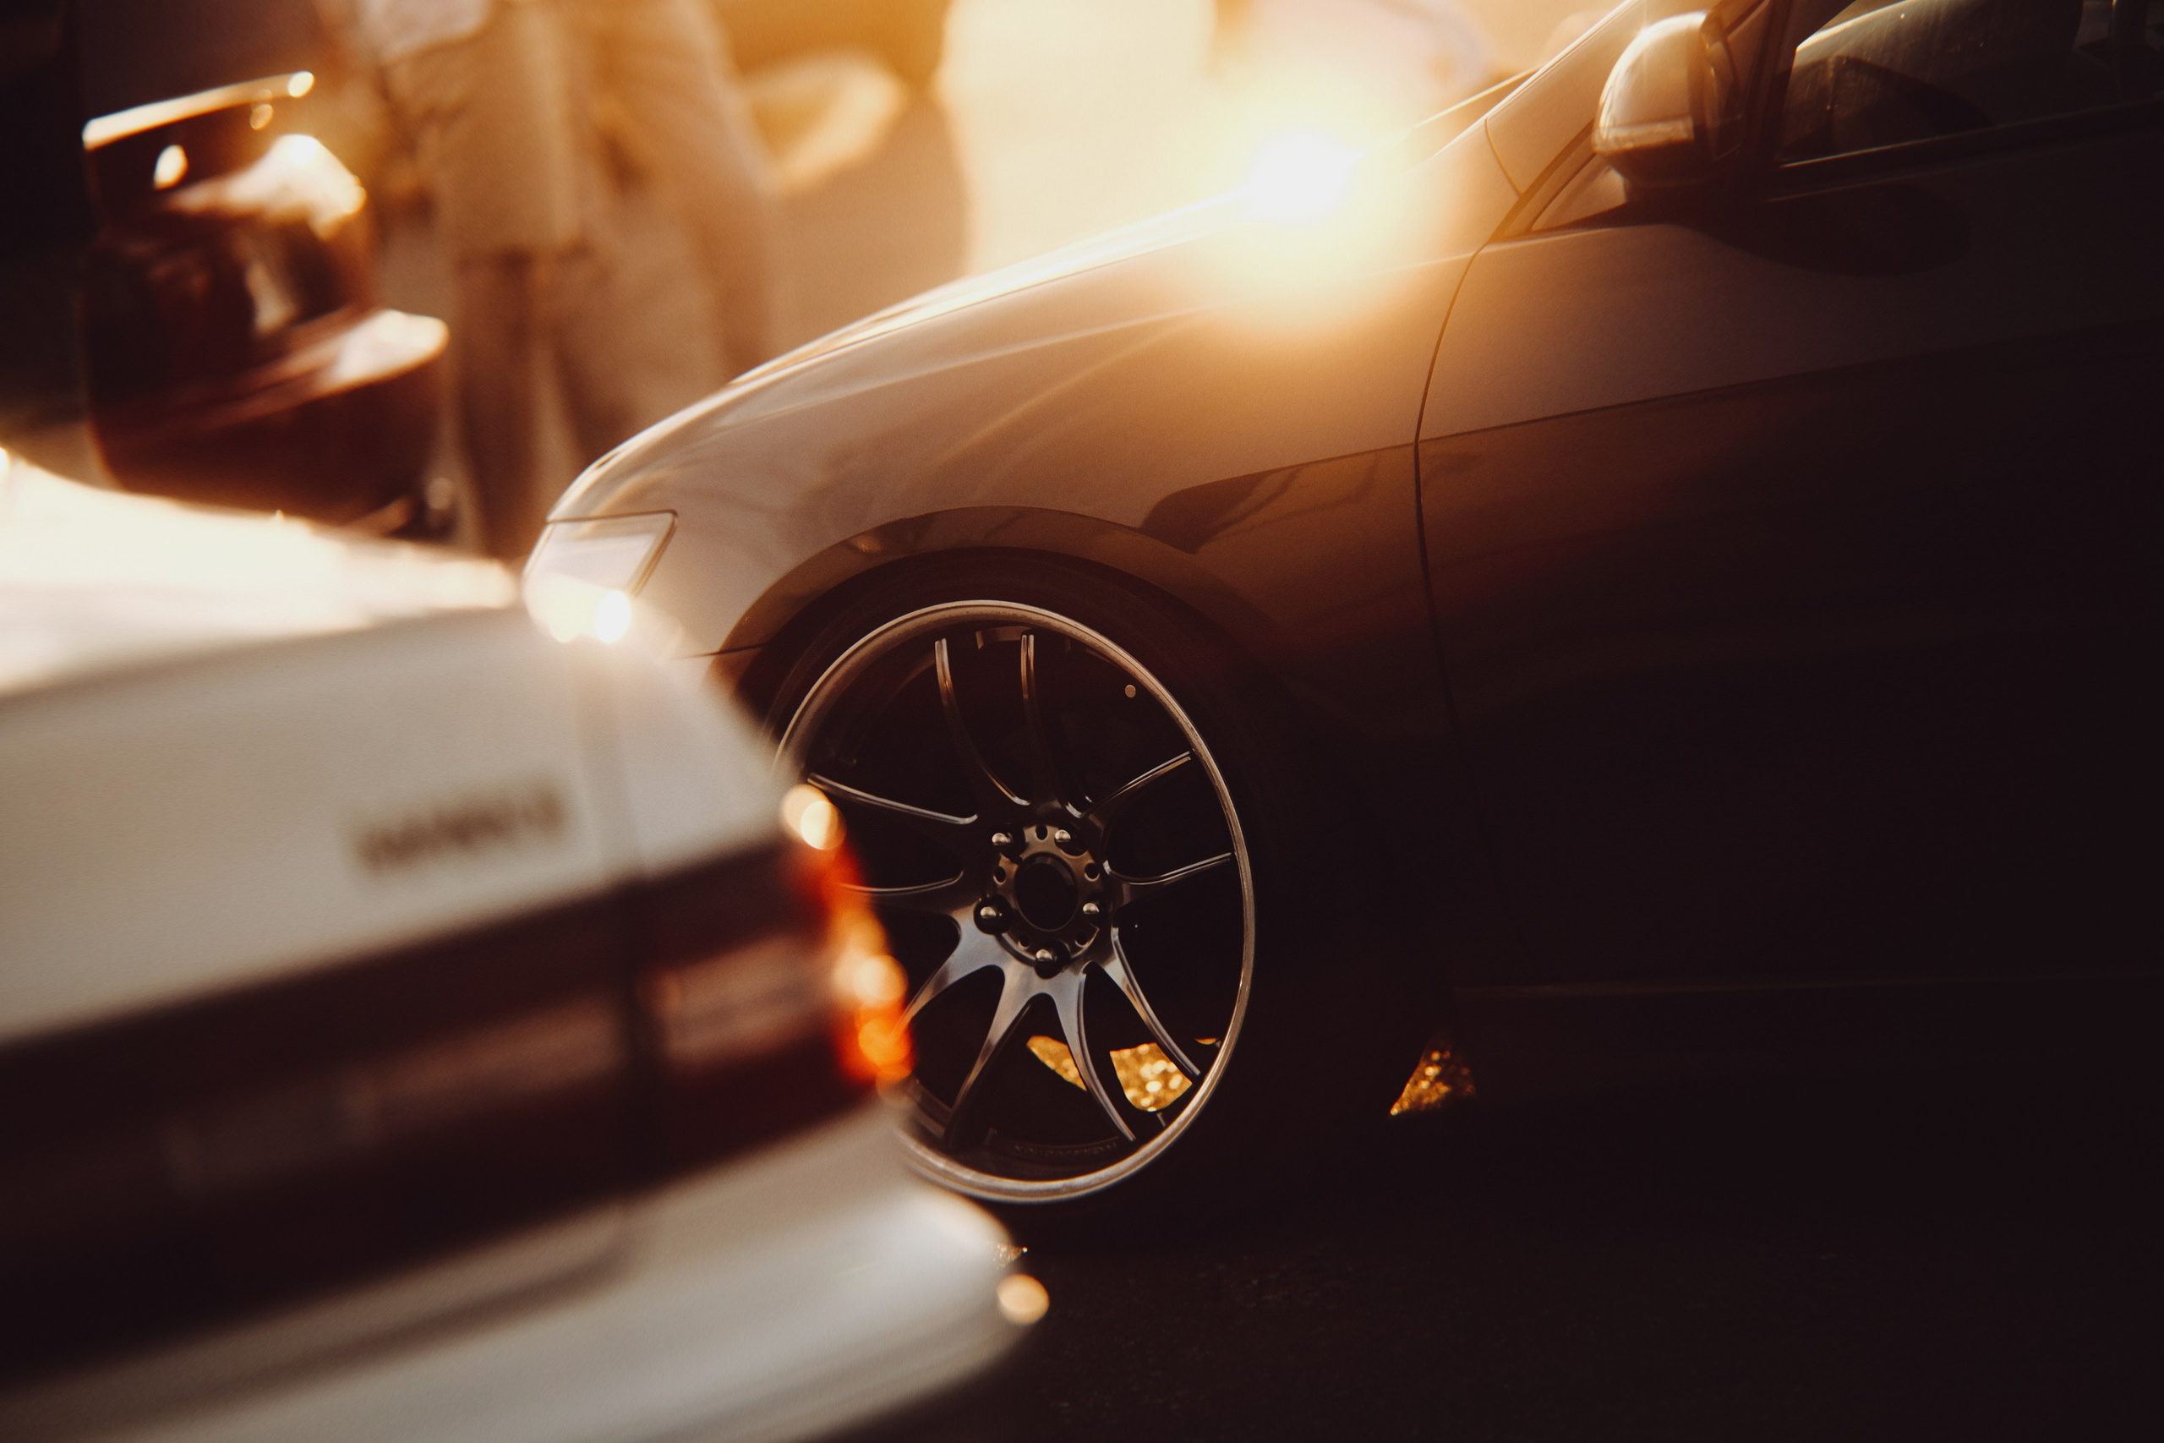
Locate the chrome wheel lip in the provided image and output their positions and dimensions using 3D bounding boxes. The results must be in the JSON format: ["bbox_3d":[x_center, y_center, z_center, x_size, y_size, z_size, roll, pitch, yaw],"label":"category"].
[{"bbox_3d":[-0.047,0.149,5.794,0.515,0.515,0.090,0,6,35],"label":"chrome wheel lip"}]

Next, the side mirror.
[{"bbox_3d":[0.462,-0.492,5.370,0.120,0.150,0.210,-3,7,15],"label":"side mirror"}]

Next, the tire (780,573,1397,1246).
[{"bbox_3d":[-0.004,0.140,5.856,0.630,0.630,0.225,0,6,35],"label":"tire"}]

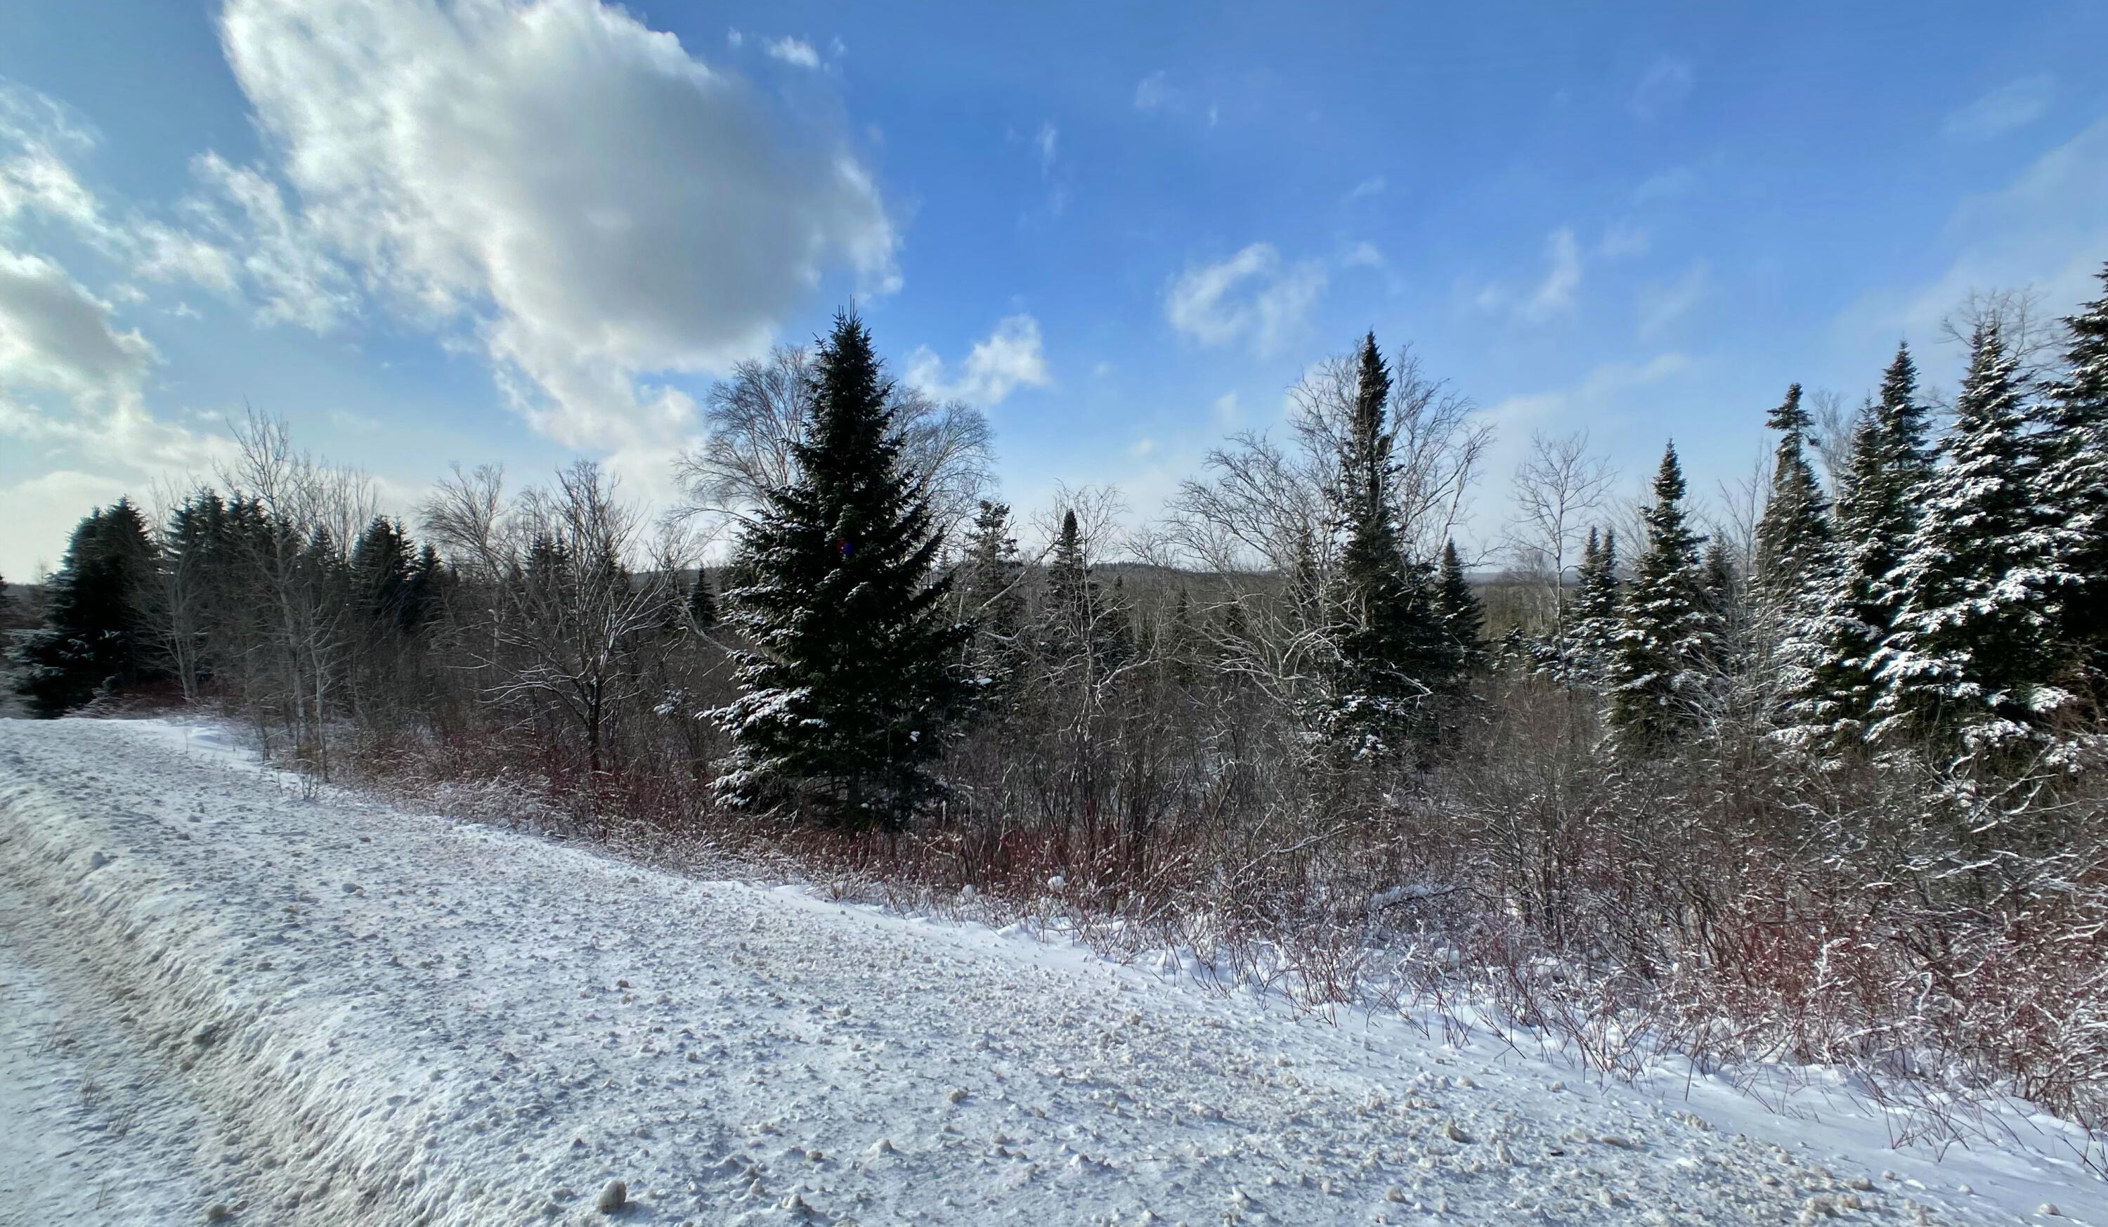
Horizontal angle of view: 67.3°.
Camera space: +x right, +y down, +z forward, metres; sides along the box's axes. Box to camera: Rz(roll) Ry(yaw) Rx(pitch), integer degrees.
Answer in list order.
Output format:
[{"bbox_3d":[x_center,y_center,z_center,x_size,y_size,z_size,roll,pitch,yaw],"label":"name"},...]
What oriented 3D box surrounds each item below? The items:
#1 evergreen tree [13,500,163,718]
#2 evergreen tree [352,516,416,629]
[{"bbox_3d":[-25.600,-0.090,42.000,3.600,5.990,3.600,0,1,0],"label":"evergreen tree"},{"bbox_3d":[-19.500,-0.120,46.000,2.200,5.360,2.200,0,1,0],"label":"evergreen tree"}]

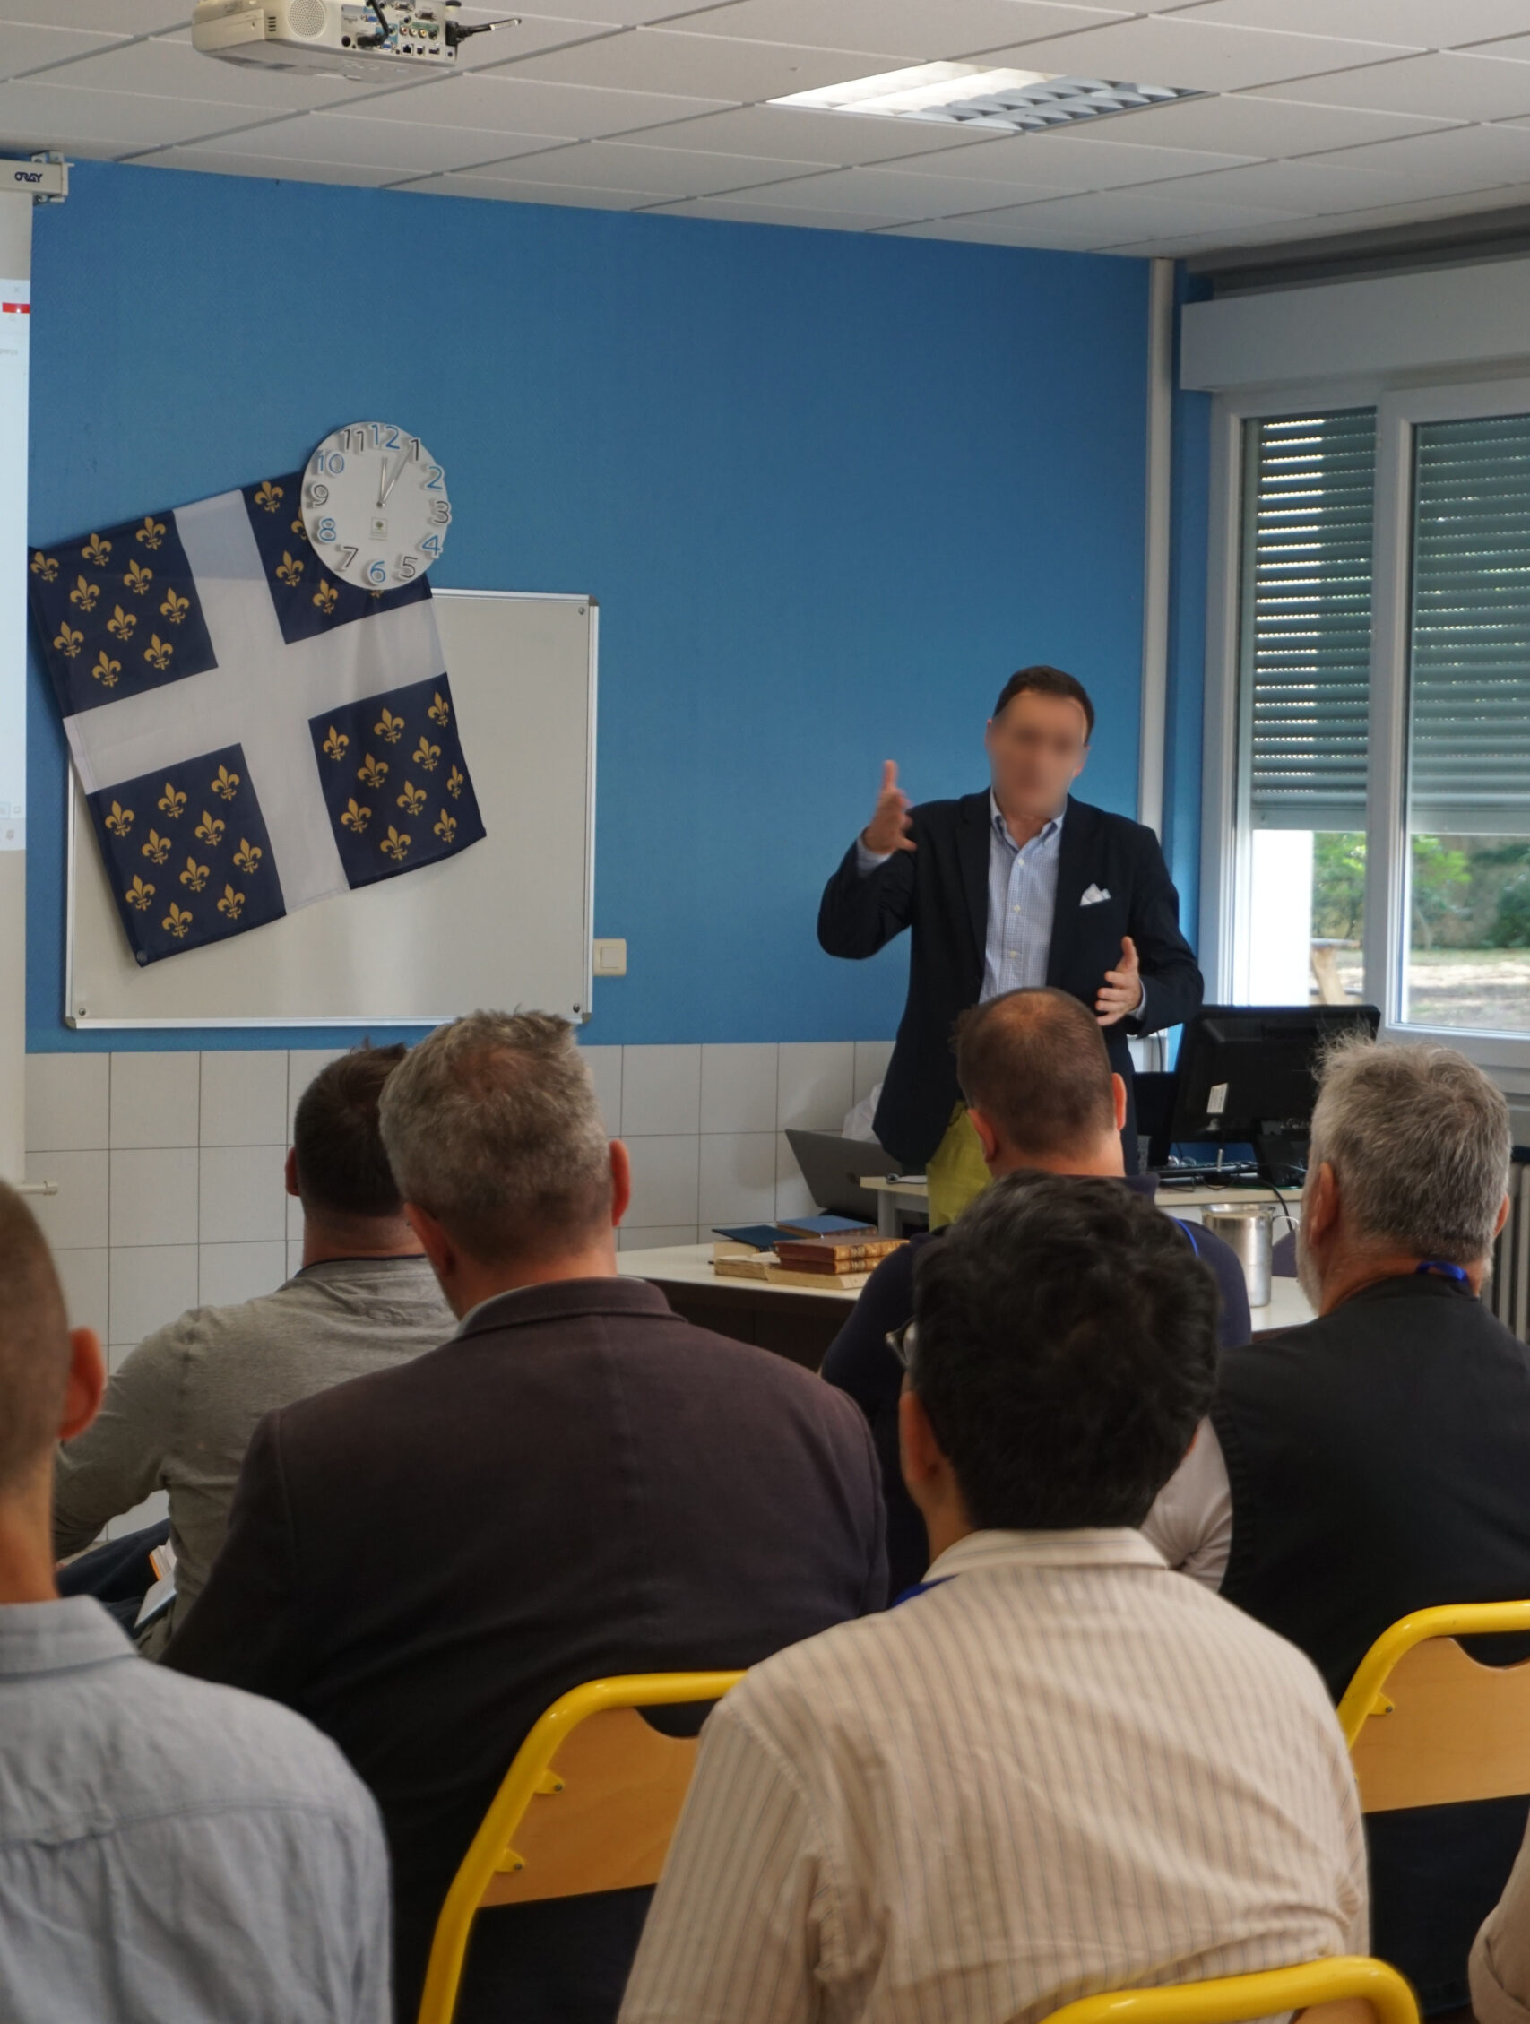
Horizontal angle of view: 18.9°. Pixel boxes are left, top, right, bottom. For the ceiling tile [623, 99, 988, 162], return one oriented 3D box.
[{"bbox_3d":[0.070,-1.674,8.733,0.595,0.020,0.595,-1,3,-32],"label":"ceiling tile"}]

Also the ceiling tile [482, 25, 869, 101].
[{"bbox_3d":[-0.116,-1.643,7.936,0.597,0.020,0.597,-1,3,-32],"label":"ceiling tile"}]

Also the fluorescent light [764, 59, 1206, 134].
[{"bbox_3d":[0.388,-1.664,8.214,0.595,0.065,0.595,-1,3,-32],"label":"fluorescent light"}]

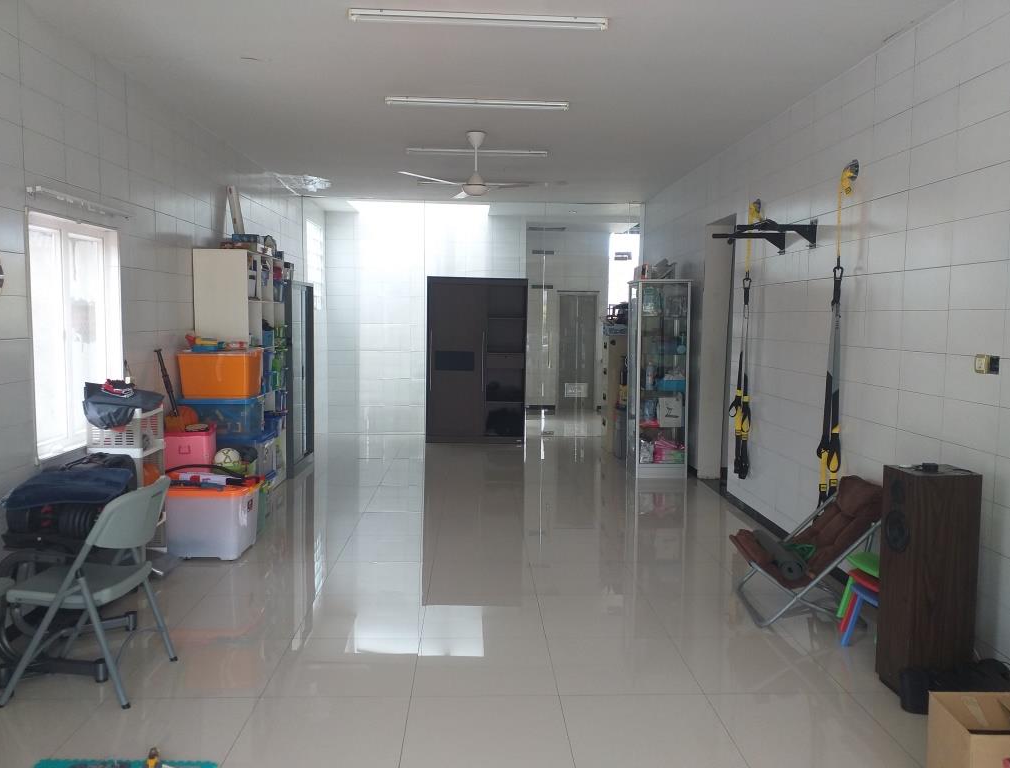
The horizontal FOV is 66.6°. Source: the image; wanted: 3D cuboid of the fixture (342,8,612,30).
[{"bbox_3d":[-0.126,-1.787,3.793,1.264,0.059,0.045,1,5,-2],"label":"fixture"}]

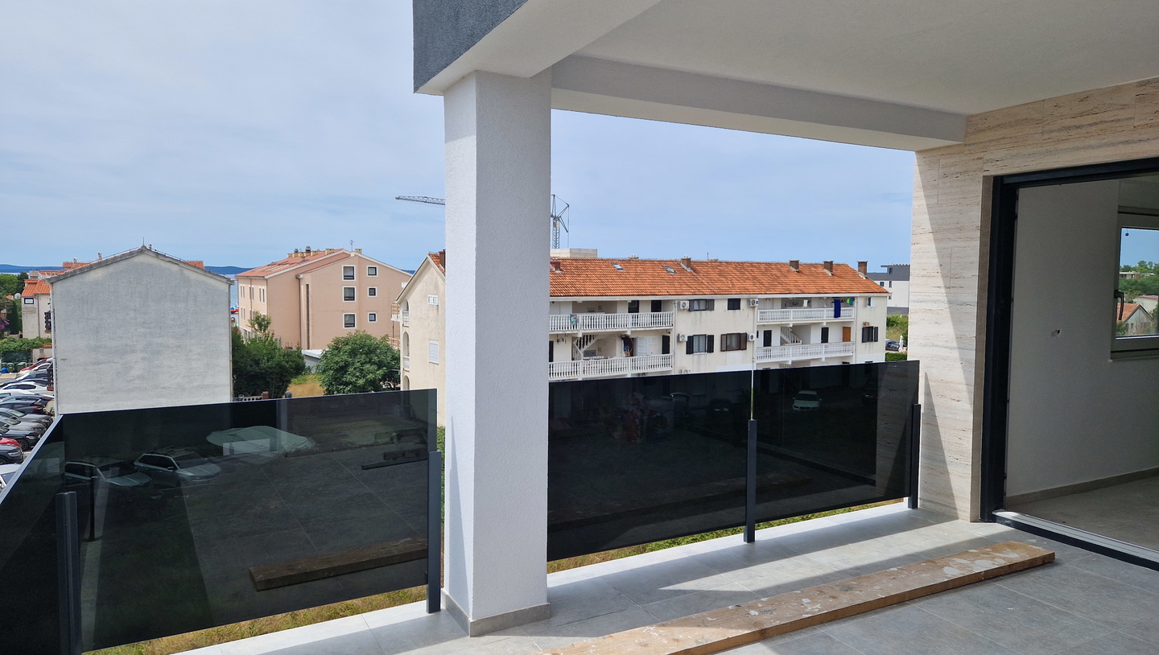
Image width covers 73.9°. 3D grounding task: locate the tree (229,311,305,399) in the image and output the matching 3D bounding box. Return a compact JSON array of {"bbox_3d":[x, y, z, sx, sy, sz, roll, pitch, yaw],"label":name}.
[{"bbox_3d":[-23.349,2.365,56.801,5.806,6.676,5.806,0,4,0],"label":"tree"}]

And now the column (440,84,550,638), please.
[{"bbox_3d":[-0.400,0.124,3.577,0.400,2.447,0.410,-2,4,-29],"label":"column"}]

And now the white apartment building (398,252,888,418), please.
[{"bbox_3d":[7.350,0.063,60.358,41.137,10.979,10.100,-2,5,-33],"label":"white apartment building"}]

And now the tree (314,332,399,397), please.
[{"bbox_3d":[-16.489,2.954,57.841,6.276,5.447,6.276,0,4,0],"label":"tree"}]

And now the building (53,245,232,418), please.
[{"bbox_3d":[-26.769,0.787,47.574,8.705,11.133,14.000,-2,4,-30],"label":"building"}]

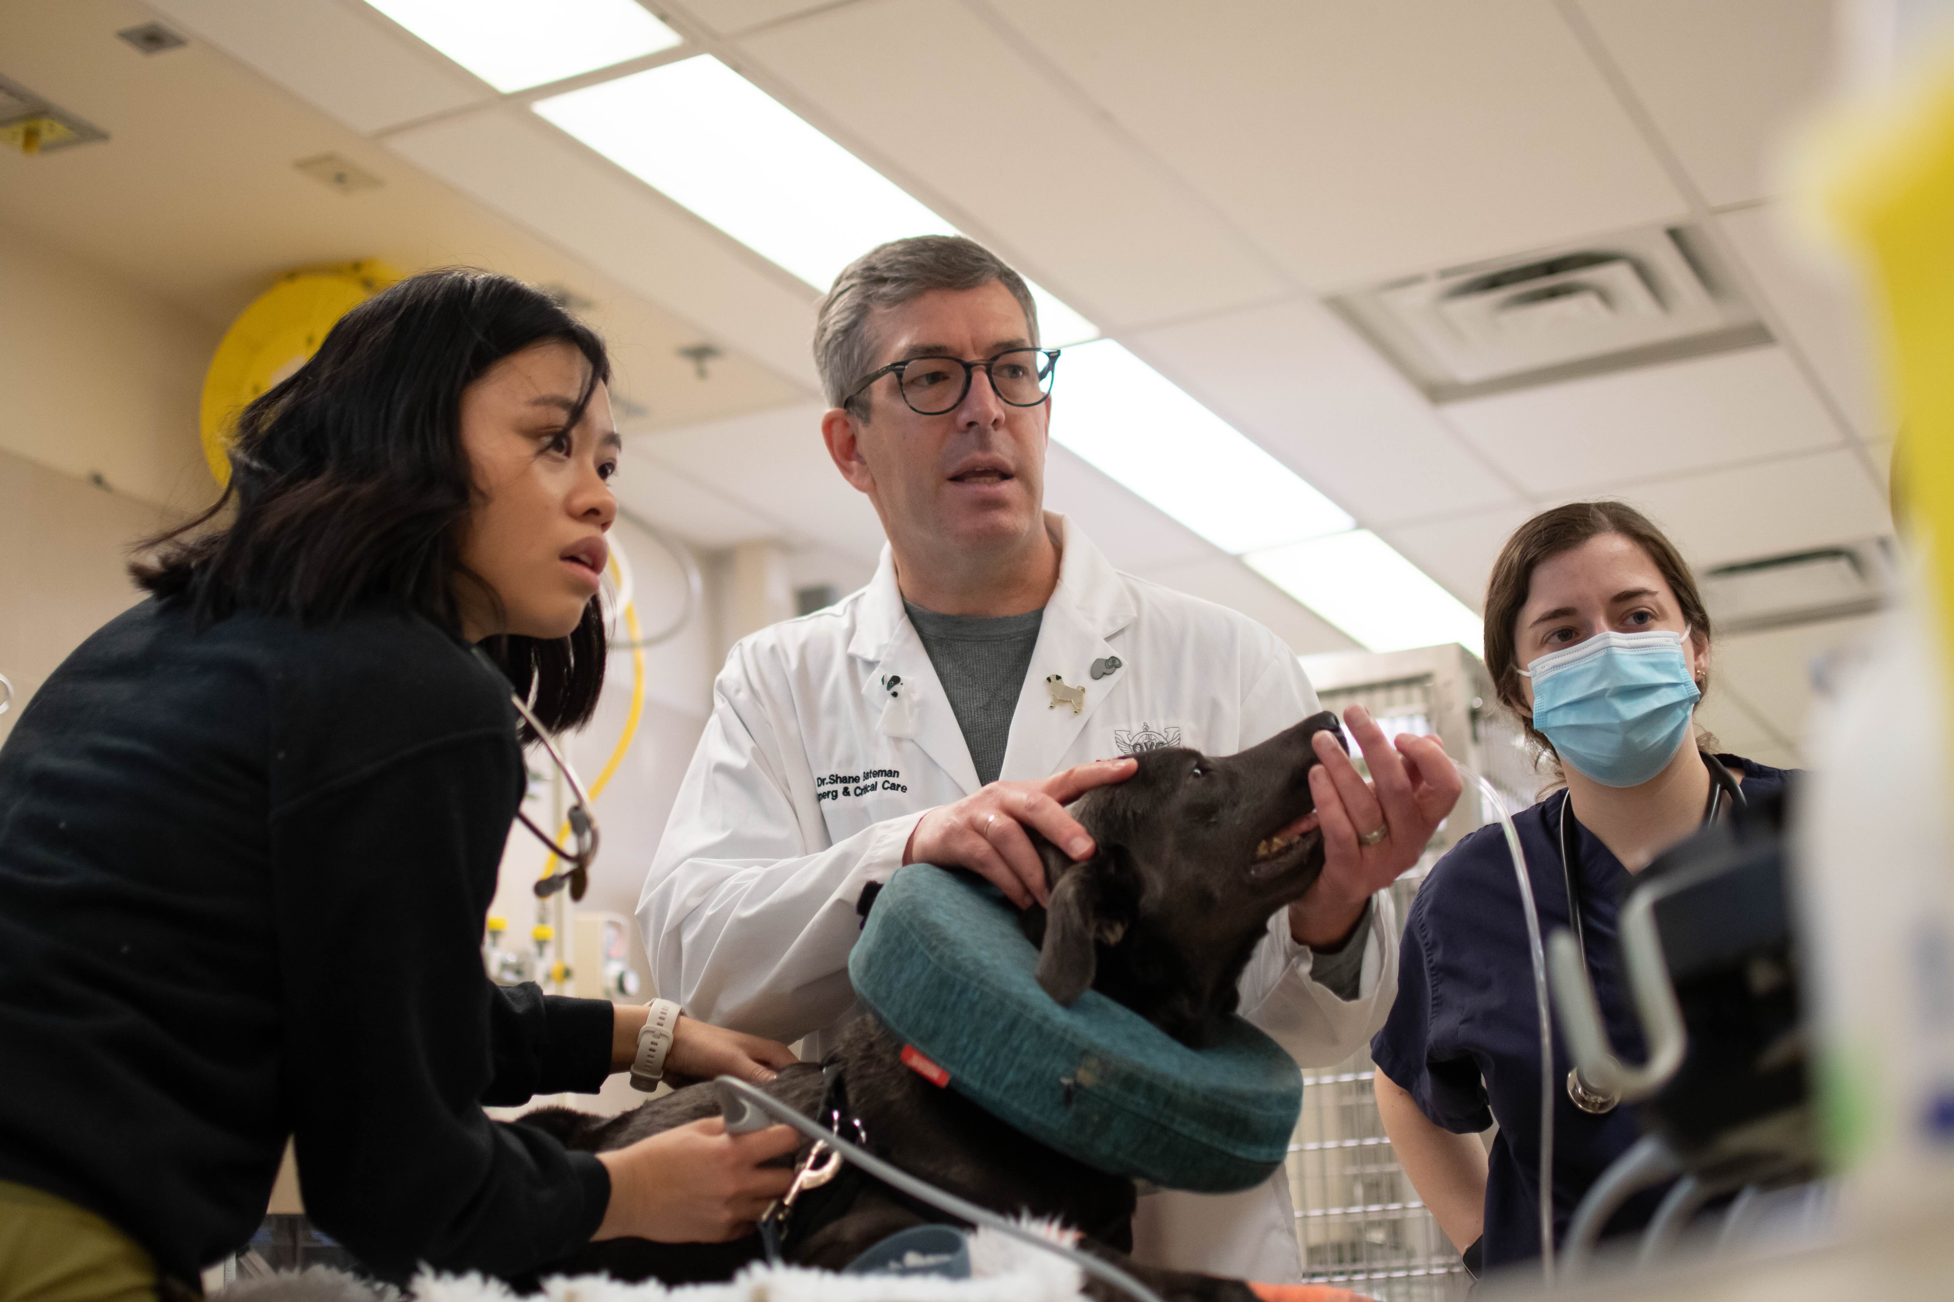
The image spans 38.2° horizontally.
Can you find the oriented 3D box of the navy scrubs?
[{"bbox_3d":[0.562,0.417,2.248,0.480,0.660,0.280,-9,-15,24],"label":"navy scrubs"}]

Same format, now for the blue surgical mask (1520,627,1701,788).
[{"bbox_3d":[0.510,0.046,2.255,0.137,0.120,0.100,-15,-17,18],"label":"blue surgical mask"}]

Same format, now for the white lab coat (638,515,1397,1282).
[{"bbox_3d":[0.043,0.350,2.076,0.560,0.950,0.420,-4,-14,6],"label":"white lab coat"}]

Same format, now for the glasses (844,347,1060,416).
[{"bbox_3d":[-0.022,-0.186,2.149,0.144,0.050,0.145,-7,-8,-23],"label":"glasses"}]

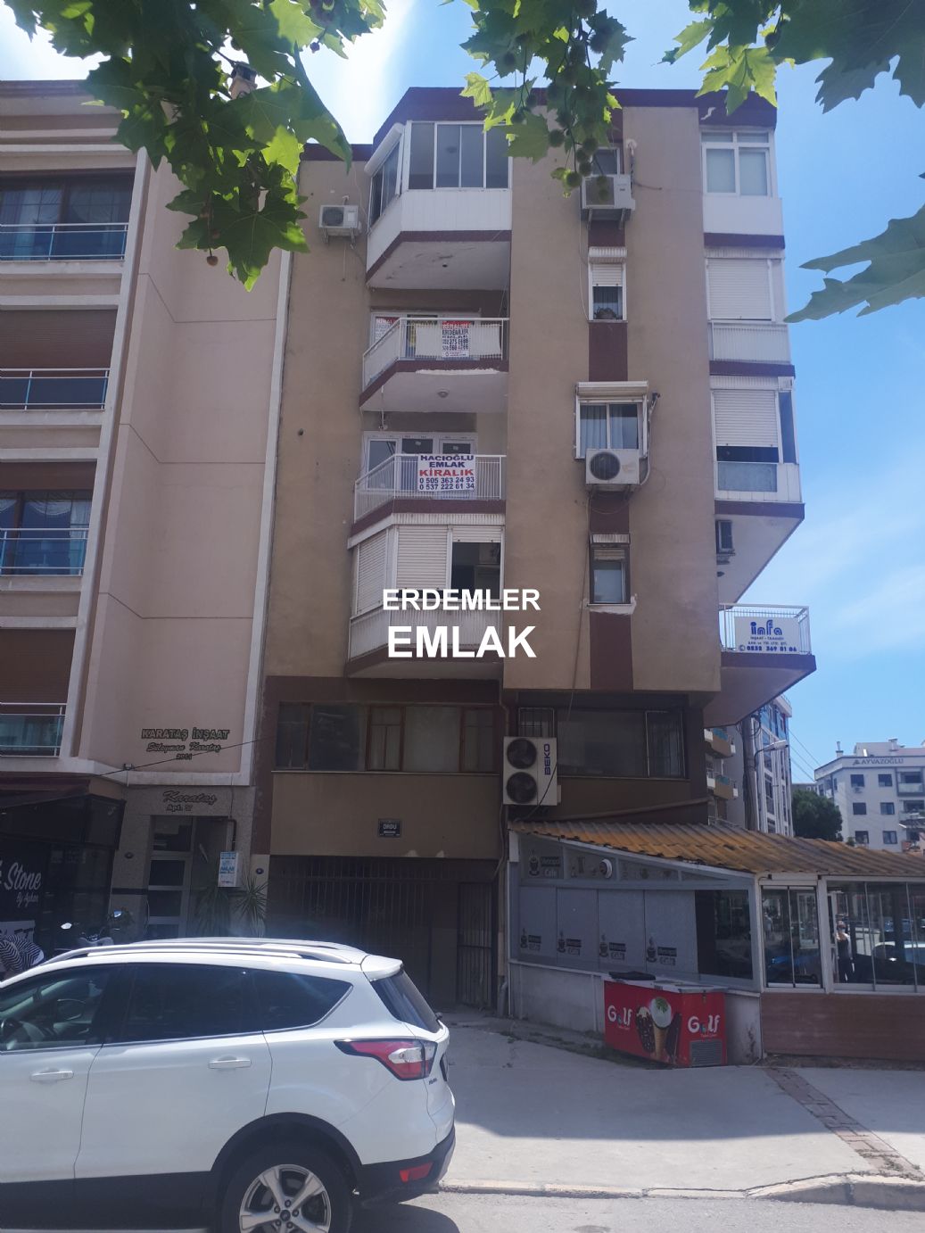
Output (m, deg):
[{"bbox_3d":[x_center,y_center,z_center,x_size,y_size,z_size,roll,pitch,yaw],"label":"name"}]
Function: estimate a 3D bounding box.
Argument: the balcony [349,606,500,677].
[{"bbox_3d":[-0.734,0.440,17.213,2.918,1.080,1.588,1,-14,2],"label":"balcony"}]

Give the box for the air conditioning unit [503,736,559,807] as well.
[{"bbox_3d":[1.201,2.783,17.198,0.950,1.200,0.370,1,-14,1],"label":"air conditioning unit"}]

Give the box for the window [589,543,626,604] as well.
[{"bbox_3d":[2.553,-0.729,16.828,0.657,1.096,0.128,1,-14,1],"label":"window"}]

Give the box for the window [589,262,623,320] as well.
[{"bbox_3d":[2.718,-6.102,18.054,0.694,1.281,0.150,1,-15,1],"label":"window"}]

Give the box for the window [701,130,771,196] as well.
[{"bbox_3d":[5.347,-8.860,18.811,1.340,1.488,0.100,1,-15,1],"label":"window"}]

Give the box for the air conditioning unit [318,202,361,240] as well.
[{"bbox_3d":[-2.627,-8.515,20.734,0.819,0.531,0.300,1,-12,1],"label":"air conditioning unit"}]

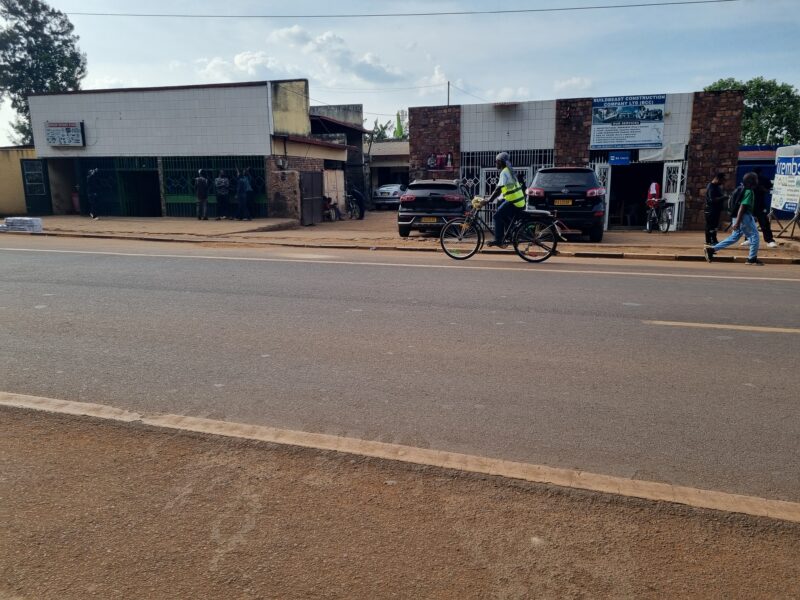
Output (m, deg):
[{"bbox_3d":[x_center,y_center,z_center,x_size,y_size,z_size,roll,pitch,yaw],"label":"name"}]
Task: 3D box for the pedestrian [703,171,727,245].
[{"bbox_3d":[7.222,-2.095,13.753,0.480,1.640,0.470,1,12,5],"label":"pedestrian"}]

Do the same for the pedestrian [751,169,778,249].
[{"bbox_3d":[7.681,-1.981,12.777,0.620,1.700,0.500,2,11,13],"label":"pedestrian"}]

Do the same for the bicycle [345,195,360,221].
[{"bbox_3d":[-1.891,-3.824,24.509,0.550,1.040,1.750,-4,11,-16],"label":"bicycle"}]

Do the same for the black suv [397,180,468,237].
[{"bbox_3d":[1.117,-2.746,17.559,1.810,1.550,4.360,1,12,9],"label":"black suv"}]

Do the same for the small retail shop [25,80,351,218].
[{"bbox_3d":[-8.404,-6.353,26.856,10.100,4.750,9.200,2,12,13],"label":"small retail shop"}]

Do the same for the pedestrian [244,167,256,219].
[{"bbox_3d":[-5.150,-3.630,20.497,0.500,1.720,0.400,2,11,15],"label":"pedestrian"}]

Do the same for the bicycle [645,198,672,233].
[{"bbox_3d":[7.399,-2.459,17.221,0.580,1.000,1.650,8,14,35],"label":"bicycle"}]

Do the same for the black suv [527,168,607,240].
[{"bbox_3d":[4.460,-2.583,16.154,1.890,1.750,4.660,2,11,15],"label":"black suv"}]

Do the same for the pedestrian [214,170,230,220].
[{"bbox_3d":[-6.131,-3.610,20.789,0.500,1.680,0.360,2,12,13],"label":"pedestrian"}]

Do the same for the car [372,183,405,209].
[{"bbox_3d":[-0.251,-6.020,35.107,1.730,1.430,4.500,3,12,16],"label":"car"}]

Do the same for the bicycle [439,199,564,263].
[{"bbox_3d":[1.650,-1.172,9.951,1.950,1.050,0.580,3,12,17],"label":"bicycle"}]

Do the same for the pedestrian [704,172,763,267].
[{"bbox_3d":[5.562,-1.383,9.994,0.880,1.510,0.480,2,11,17],"label":"pedestrian"}]

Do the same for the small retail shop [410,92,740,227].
[{"bbox_3d":[6.031,-4.805,22.197,9.671,3.889,8.000,2,11,15],"label":"small retail shop"}]

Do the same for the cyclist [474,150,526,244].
[{"bbox_3d":[1.646,-1.627,9.857,0.850,1.560,0.500,3,12,17],"label":"cyclist"}]

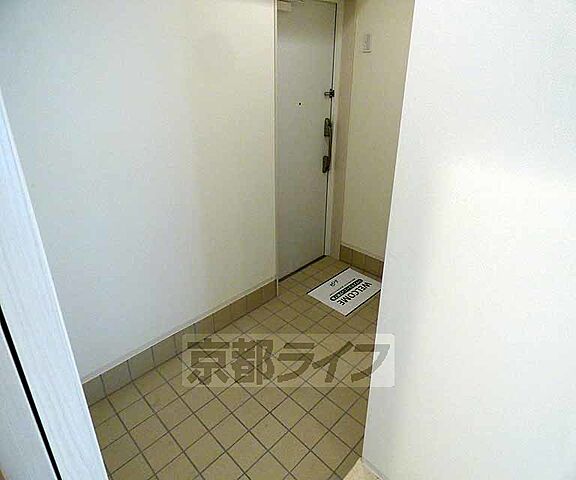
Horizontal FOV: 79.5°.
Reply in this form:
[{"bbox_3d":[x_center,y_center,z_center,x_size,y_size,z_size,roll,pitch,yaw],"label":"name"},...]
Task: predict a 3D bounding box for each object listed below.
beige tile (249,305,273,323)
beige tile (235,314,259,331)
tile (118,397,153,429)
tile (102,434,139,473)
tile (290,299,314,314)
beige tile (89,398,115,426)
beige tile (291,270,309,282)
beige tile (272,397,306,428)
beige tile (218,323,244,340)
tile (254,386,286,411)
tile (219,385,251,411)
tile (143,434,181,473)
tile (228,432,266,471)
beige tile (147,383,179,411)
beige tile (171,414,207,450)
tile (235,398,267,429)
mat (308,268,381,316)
[{"bbox_3d":[-0.212,0.577,2.687,0.146,0.010,0.146,24,36,39],"label":"beige tile"},{"bbox_3d":[-0.314,0.623,2.585,0.145,0.010,0.145,24,36,39],"label":"beige tile"},{"bbox_3d":[-0.843,0.970,1.931,0.146,0.010,0.146,24,36,39],"label":"tile"},{"bbox_3d":[-0.842,1.068,1.742,0.146,0.010,0.146,24,36,39],"label":"tile"},{"bbox_3d":[0.105,0.527,2.783,0.146,0.010,0.146,24,36,39],"label":"tile"},{"bbox_3d":[-1.047,0.966,1.917,0.146,0.010,0.146,25,36,39],"label":"beige tile"},{"bbox_3d":[0.103,0.334,3.141,0.146,0.010,0.146,25,36,39],"label":"beige tile"},{"bbox_3d":[0.006,0.963,1.926,0.145,0.010,0.145,24,36,39],"label":"beige tile"},{"bbox_3d":[-0.418,0.676,2.493,0.146,0.012,0.146,24,36,39],"label":"beige tile"},{"bbox_3d":[-0.098,0.917,2.021,0.146,0.012,0.146,24,36,39],"label":"tile"},{"bbox_3d":[-0.310,0.918,2.021,0.146,0.012,0.146,24,36,39],"label":"tile"},{"bbox_3d":[-0.630,1.063,1.738,0.145,0.010,0.145,24,36,39],"label":"tile"},{"bbox_3d":[-0.206,1.062,1.738,0.145,0.010,0.145,24,36,39],"label":"tile"},{"bbox_3d":[-0.737,0.917,2.020,0.145,0.010,0.145,24,36,39],"label":"beige tile"},{"bbox_3d":[-0.524,1.018,1.838,0.146,0.010,0.146,24,36,39],"label":"beige tile"},{"bbox_3d":[-0.205,0.964,1.928,0.147,0.010,0.147,-25,36,-39],"label":"tile"},{"bbox_3d":[0.513,0.418,2.959,0.405,0.008,0.602,25,36,39],"label":"mat"}]

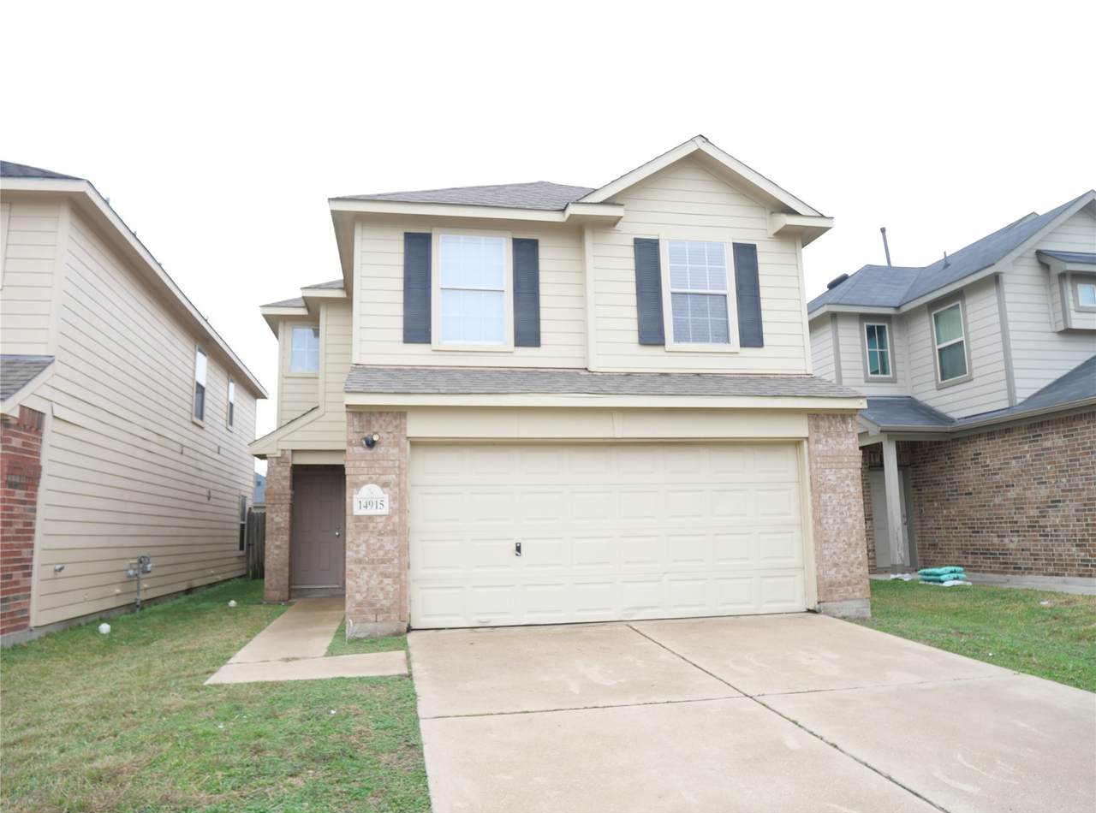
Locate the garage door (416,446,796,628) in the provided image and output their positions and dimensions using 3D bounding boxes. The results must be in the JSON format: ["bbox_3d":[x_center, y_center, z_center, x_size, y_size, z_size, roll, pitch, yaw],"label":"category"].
[{"bbox_3d":[0.836,1.496,9.230,4.880,2.140,0.100,0,-10,-10],"label":"garage door"}]

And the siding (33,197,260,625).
[{"bbox_3d":[-7.073,1.060,14.957,0.200,5.020,12.800,1,-10,-11],"label":"siding"}]

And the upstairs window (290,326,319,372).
[{"bbox_3d":[-4.570,-1.074,14.332,0.600,0.920,0.100,0,-10,-10],"label":"upstairs window"}]

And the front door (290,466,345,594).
[{"bbox_3d":[-4.223,2.256,13.906,0.950,2.120,0.100,0,-10,-10],"label":"front door"}]

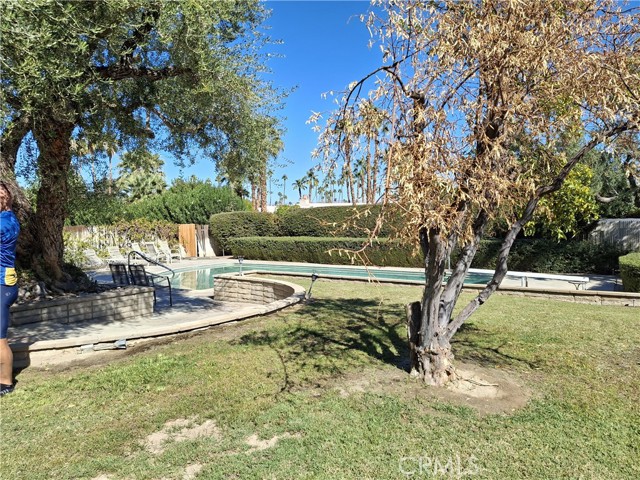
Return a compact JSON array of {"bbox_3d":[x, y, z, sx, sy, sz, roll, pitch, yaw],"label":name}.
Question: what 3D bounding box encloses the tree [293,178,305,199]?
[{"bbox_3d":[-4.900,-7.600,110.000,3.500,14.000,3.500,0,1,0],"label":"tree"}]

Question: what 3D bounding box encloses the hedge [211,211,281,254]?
[{"bbox_3d":[-3.750,-0.300,24.600,4.000,2.350,1.500,1,1,32],"label":"hedge"}]

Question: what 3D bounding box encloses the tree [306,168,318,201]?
[{"bbox_3d":[-1.800,-8.400,105.000,2.700,15.700,2.700,0,1,0],"label":"tree"}]

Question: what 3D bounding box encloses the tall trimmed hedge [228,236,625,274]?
[{"bbox_3d":[2.800,0.470,19.000,15.900,1.000,1.300,1,1,32],"label":"tall trimmed hedge"}]

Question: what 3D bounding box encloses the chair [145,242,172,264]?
[{"bbox_3d":[-6.280,0.500,17.900,0.900,0.970,0.650,1,1,31],"label":"chair"}]

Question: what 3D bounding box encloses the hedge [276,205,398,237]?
[{"bbox_3d":[1.100,-0.300,21.700,6.800,2.450,1.500,1,1,32],"label":"hedge"}]

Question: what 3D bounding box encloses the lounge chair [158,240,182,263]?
[{"bbox_3d":[-6.150,0.470,18.900,0.900,1.000,0.650,1,1,31],"label":"lounge chair"}]

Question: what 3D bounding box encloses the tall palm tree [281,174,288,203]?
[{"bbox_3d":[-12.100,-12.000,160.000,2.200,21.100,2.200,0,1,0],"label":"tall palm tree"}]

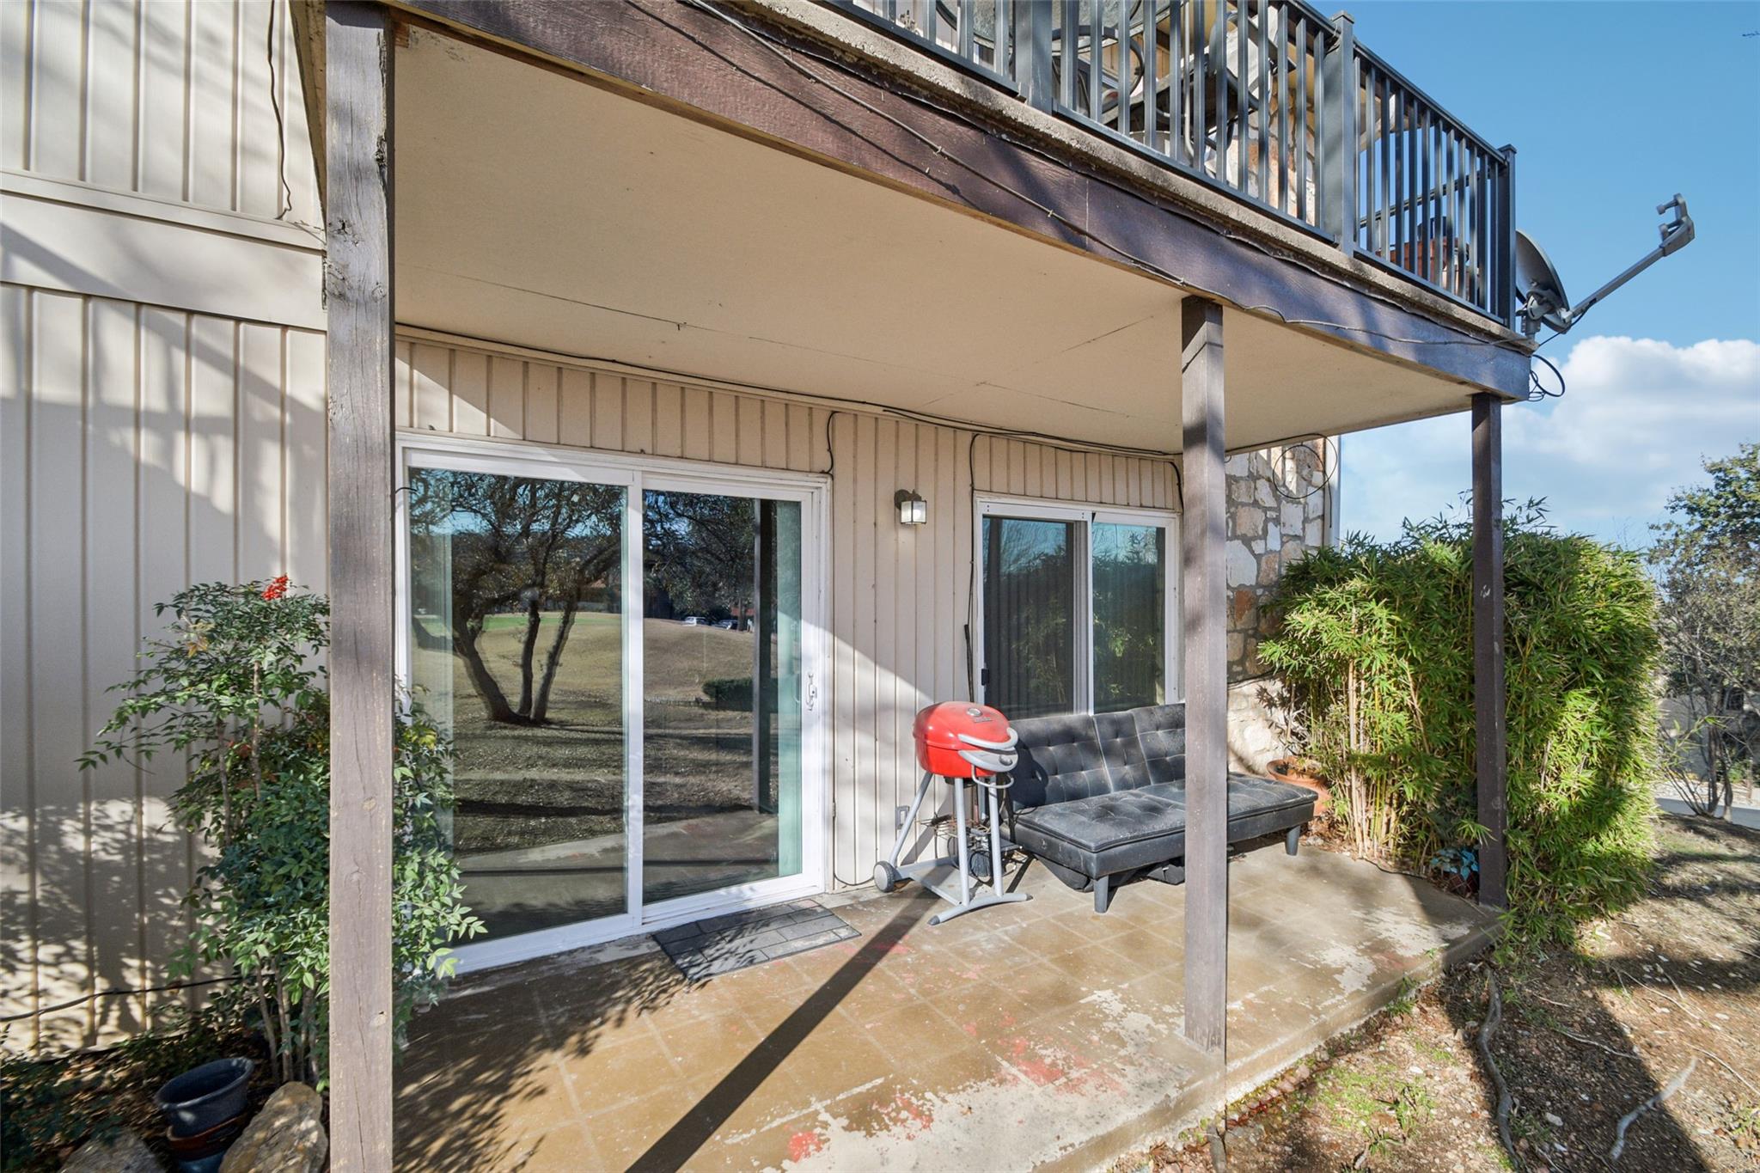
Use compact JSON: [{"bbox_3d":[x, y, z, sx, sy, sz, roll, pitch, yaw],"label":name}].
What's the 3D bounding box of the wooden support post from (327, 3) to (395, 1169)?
[{"bbox_3d":[-0.895,0.275,1.266,0.090,2.460,0.090,0,-1,-32],"label":"wooden support post"}]

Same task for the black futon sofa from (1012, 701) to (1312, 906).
[{"bbox_3d":[1.559,1.145,4.198,1.790,0.790,0.840,0,-1,-32],"label":"black futon sofa"}]

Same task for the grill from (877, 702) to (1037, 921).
[{"bbox_3d":[0.394,1.053,3.631,0.670,0.960,0.600,0,-1,-32],"label":"grill"}]

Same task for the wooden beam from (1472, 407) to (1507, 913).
[{"bbox_3d":[2.964,0.303,3.561,0.090,2.460,0.090,0,-1,-32],"label":"wooden beam"}]

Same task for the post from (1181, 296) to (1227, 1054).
[{"bbox_3d":[1.076,0.289,2.451,0.090,2.460,0.090,0,-1,-32],"label":"post"}]

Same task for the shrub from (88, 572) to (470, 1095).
[{"bbox_3d":[-1.785,0.761,2.252,0.950,1.580,0.780,0,-1,-32],"label":"shrub"}]

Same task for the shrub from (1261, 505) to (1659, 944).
[{"bbox_3d":[3.226,0.671,4.258,1.400,2.000,1.600,0,-1,-32],"label":"shrub"}]

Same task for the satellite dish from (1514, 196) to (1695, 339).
[{"bbox_3d":[3.300,-1.500,3.470,0.700,0.580,0.580,0,-1,35],"label":"satellite dish"}]

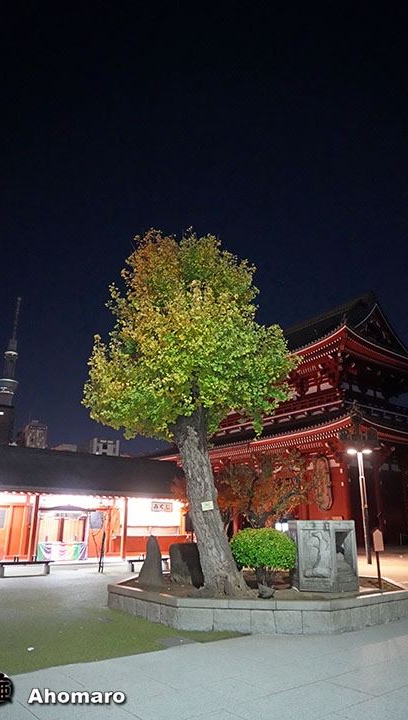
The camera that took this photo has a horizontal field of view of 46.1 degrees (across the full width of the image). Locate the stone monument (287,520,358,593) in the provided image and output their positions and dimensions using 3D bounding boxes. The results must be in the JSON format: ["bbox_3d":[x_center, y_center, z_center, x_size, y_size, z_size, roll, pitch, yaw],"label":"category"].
[{"bbox_3d":[2.317,3.805,9.399,1.300,1.230,1.120,-7,-20,22],"label":"stone monument"}]

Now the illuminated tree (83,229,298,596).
[{"bbox_3d":[-0.250,0.593,9.563,4.200,7.300,4.000,1,-19,0],"label":"illuminated tree"}]

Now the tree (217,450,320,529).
[{"bbox_3d":[2.307,5.337,17.211,3.900,4.200,3.600,1,-19,0],"label":"tree"}]

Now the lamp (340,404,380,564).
[{"bbox_3d":[7.403,5.606,22.111,1.800,7.050,0.600,-1,-19,5],"label":"lamp"}]

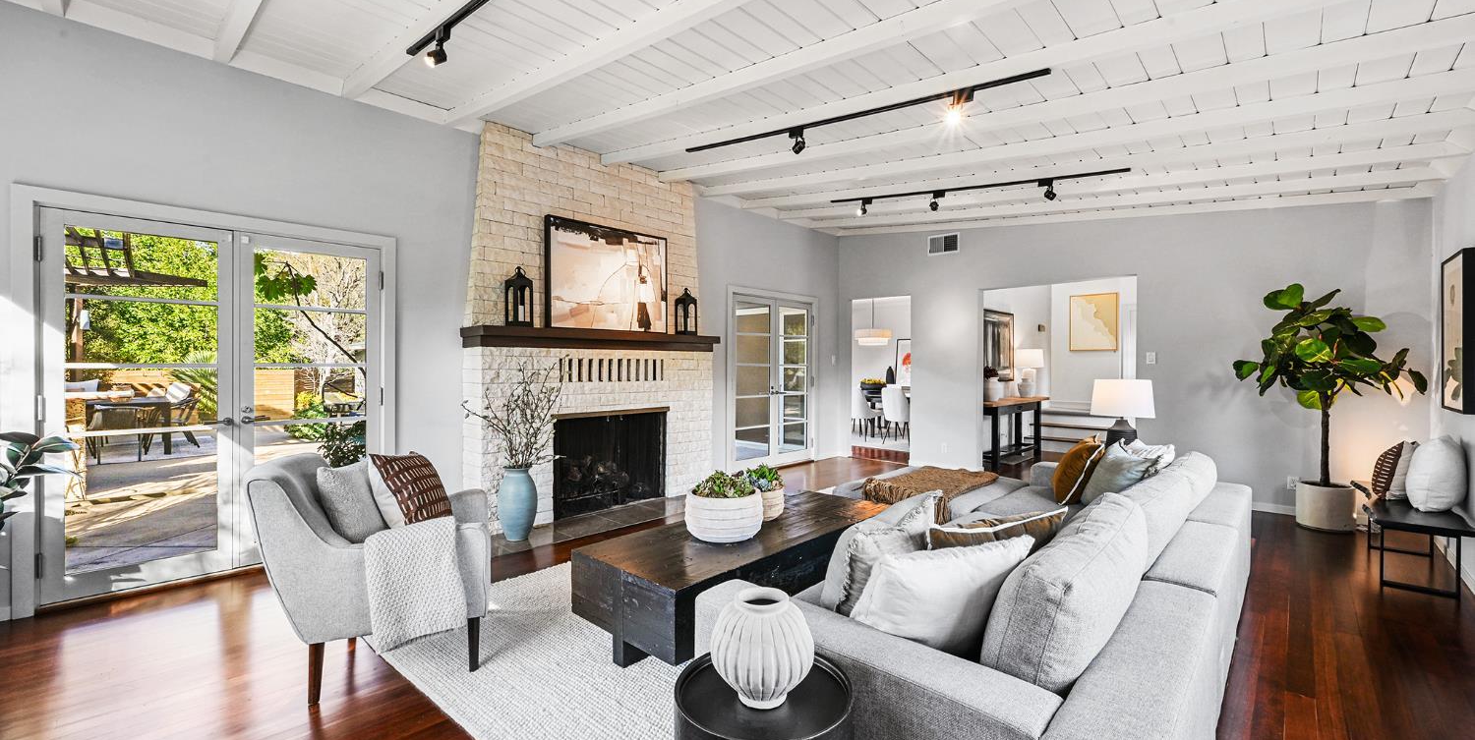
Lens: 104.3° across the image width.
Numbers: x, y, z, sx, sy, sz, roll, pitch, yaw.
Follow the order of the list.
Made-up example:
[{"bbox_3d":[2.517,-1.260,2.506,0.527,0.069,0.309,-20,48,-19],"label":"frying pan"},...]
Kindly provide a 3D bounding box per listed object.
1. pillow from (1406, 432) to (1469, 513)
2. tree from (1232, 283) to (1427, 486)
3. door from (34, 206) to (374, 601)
[{"bbox_3d":[4.324,0.632,3.550,0.200,0.470,0.480,15,11,43],"label":"pillow"},{"bbox_3d":[4.392,0.121,4.300,1.020,1.560,0.780,0,0,43],"label":"tree"},{"bbox_3d":[-3.031,0.181,3.469,0.070,2.040,1.530,0,0,44],"label":"door"}]

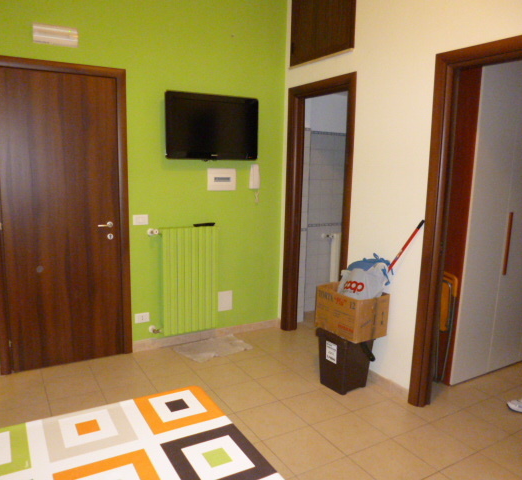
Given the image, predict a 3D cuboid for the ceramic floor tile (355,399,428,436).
[{"bbox_3d":[0.804,1.110,2.768,0.331,0.010,0.328,-4,10,-31],"label":"ceramic floor tile"}]

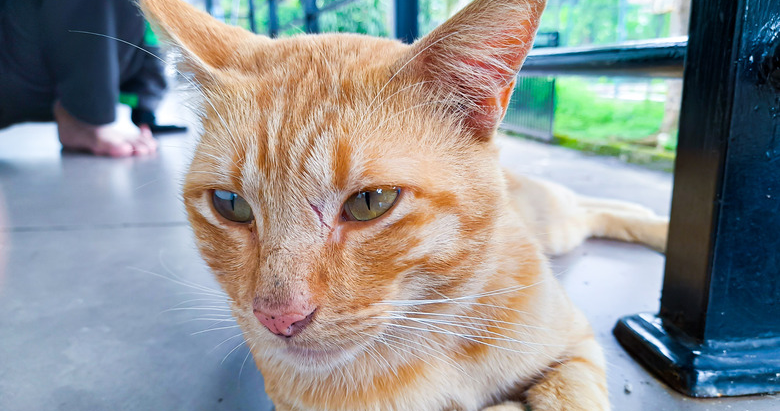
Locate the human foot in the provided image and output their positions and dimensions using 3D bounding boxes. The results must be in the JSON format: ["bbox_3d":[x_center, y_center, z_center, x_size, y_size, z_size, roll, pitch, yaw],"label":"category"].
[{"bbox_3d":[-0.614,-0.165,1.220,0.240,0.095,0.090,6,16,31],"label":"human foot"}]

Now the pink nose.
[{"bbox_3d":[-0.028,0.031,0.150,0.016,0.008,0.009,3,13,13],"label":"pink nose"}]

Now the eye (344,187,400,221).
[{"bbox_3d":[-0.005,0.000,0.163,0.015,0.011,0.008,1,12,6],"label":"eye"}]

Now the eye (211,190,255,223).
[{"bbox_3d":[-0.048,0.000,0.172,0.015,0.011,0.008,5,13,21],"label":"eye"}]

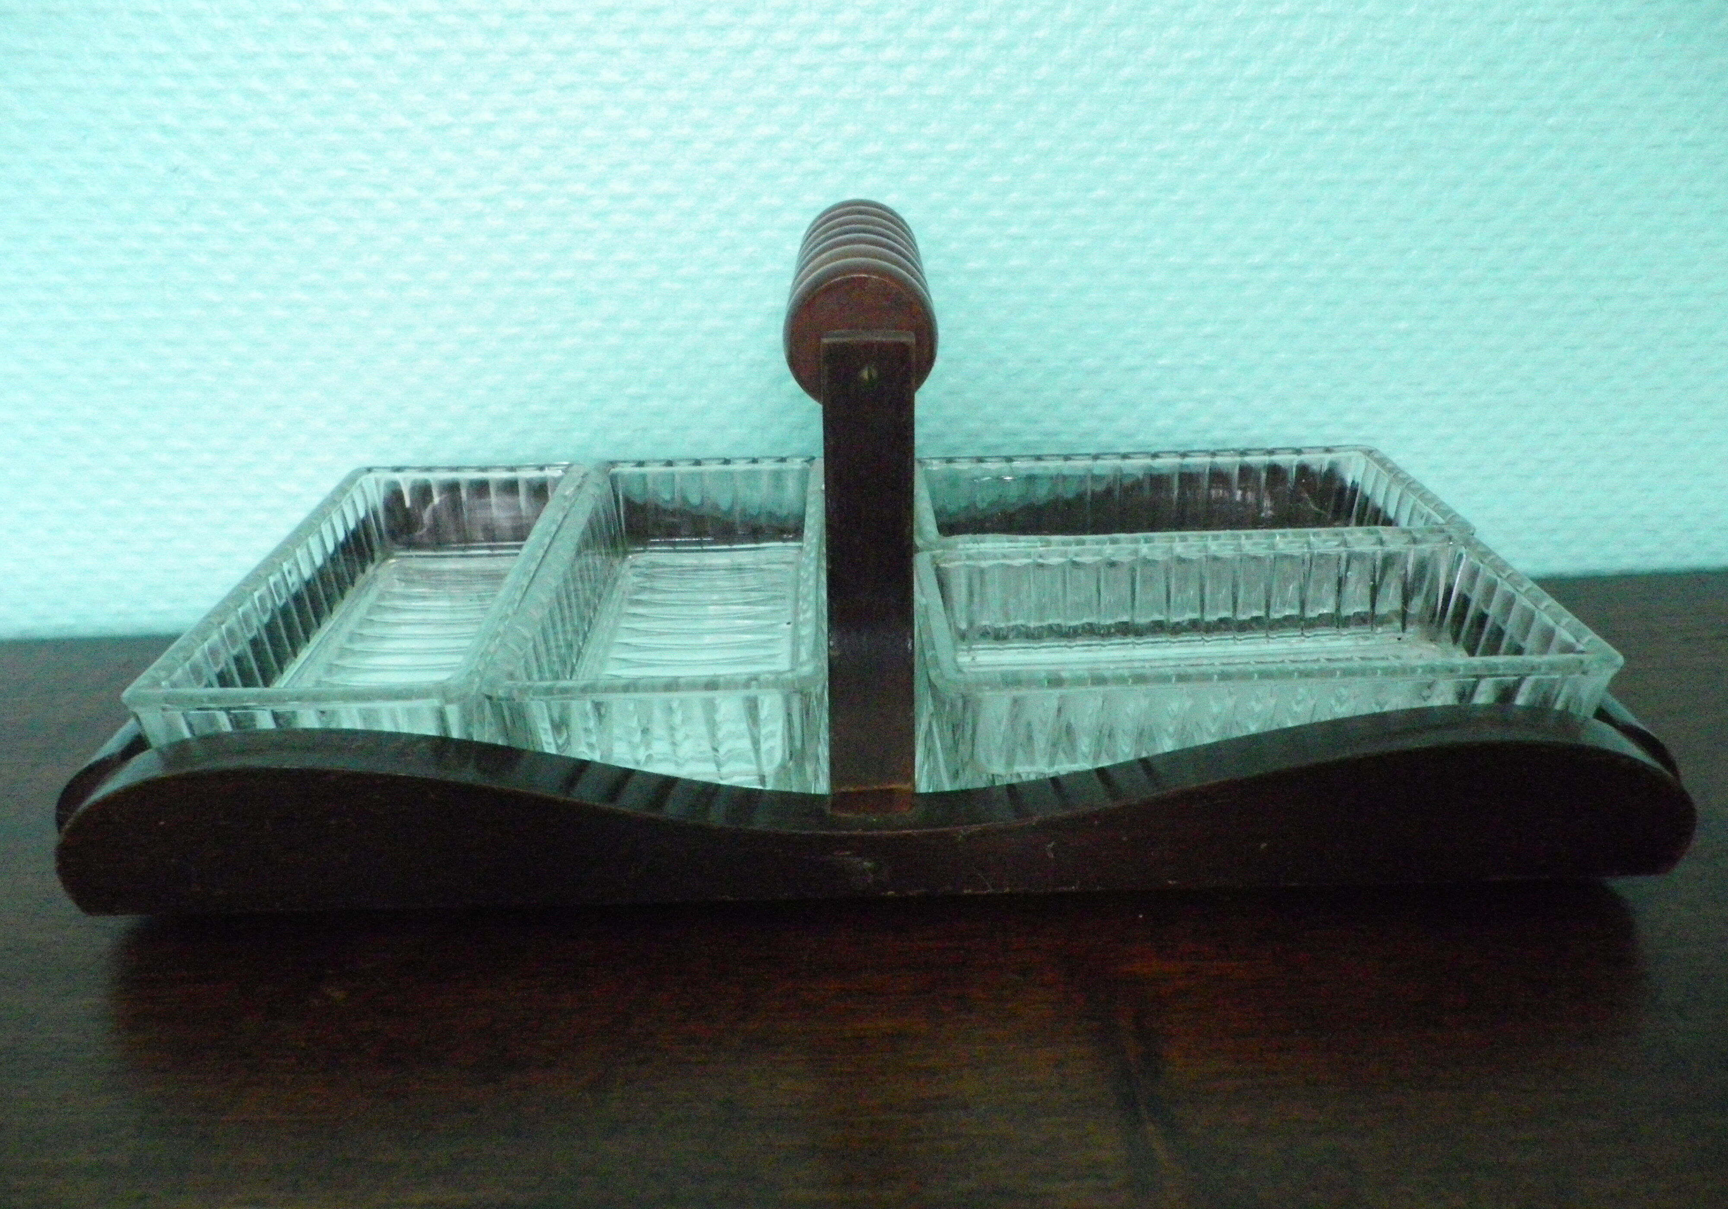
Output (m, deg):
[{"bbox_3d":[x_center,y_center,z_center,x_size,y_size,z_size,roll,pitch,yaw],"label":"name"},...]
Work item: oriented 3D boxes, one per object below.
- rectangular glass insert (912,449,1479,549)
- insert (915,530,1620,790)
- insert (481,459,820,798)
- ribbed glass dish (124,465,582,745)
[{"bbox_3d":[0.086,-0.019,0.405,0.150,0.028,0.070,-2,25,-3],"label":"rectangular glass insert"},{"bbox_3d":[0.086,0.013,0.333,0.150,0.028,0.070,-2,26,-4],"label":"insert"},{"bbox_3d":[-0.045,0.000,0.362,0.070,0.028,0.150,-1,24,-1],"label":"insert"},{"bbox_3d":[-0.115,0.001,0.354,0.070,0.028,0.150,0,24,-2],"label":"ribbed glass dish"}]

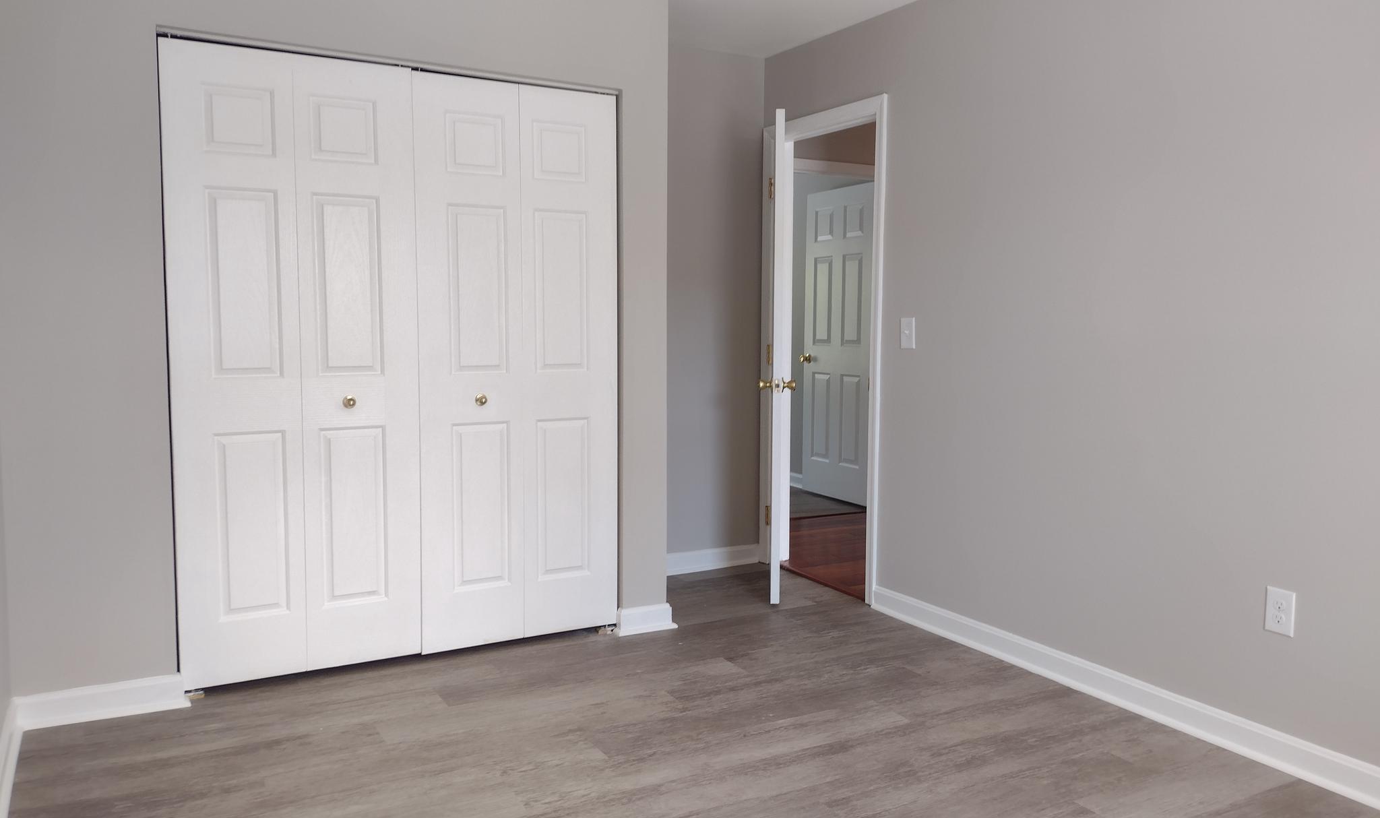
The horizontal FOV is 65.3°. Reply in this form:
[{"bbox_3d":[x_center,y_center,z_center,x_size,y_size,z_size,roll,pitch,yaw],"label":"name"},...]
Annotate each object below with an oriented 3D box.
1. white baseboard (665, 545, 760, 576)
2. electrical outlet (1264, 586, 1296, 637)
[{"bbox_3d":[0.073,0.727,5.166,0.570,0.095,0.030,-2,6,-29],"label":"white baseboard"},{"bbox_3d":[1.625,0.561,2.970,0.010,0.122,0.080,-2,6,-29],"label":"electrical outlet"}]

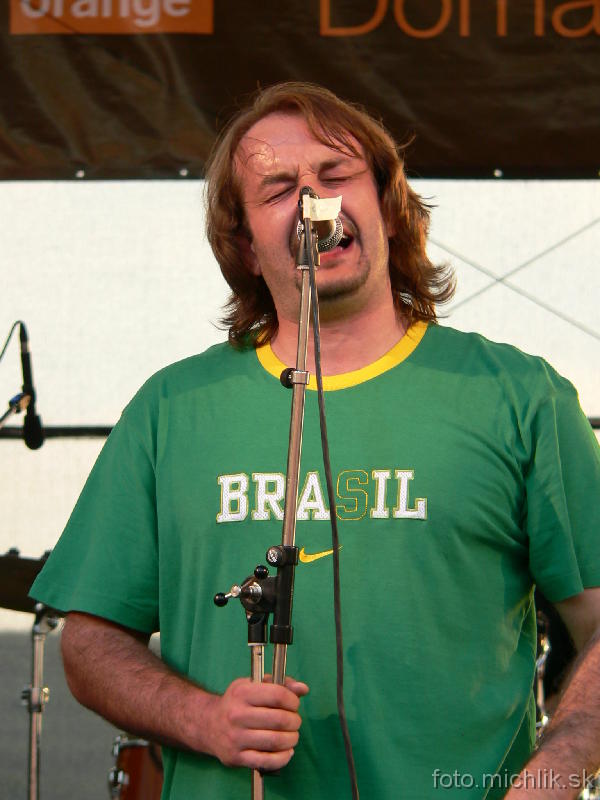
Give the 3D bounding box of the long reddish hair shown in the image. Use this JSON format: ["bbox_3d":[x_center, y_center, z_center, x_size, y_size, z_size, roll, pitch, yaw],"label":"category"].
[{"bbox_3d":[0.029,-0.213,5.950,0.270,0.295,0.240,-9,-13,0],"label":"long reddish hair"}]

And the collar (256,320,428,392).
[{"bbox_3d":[0.049,-0.048,5.950,0.198,0.105,0.165,0,-10,0],"label":"collar"}]

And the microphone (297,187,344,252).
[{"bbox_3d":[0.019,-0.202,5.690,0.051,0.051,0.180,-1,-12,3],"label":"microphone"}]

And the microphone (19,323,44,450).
[{"bbox_3d":[-0.565,-0.028,10.800,0.044,0.265,0.044,-4,2,0],"label":"microphone"}]

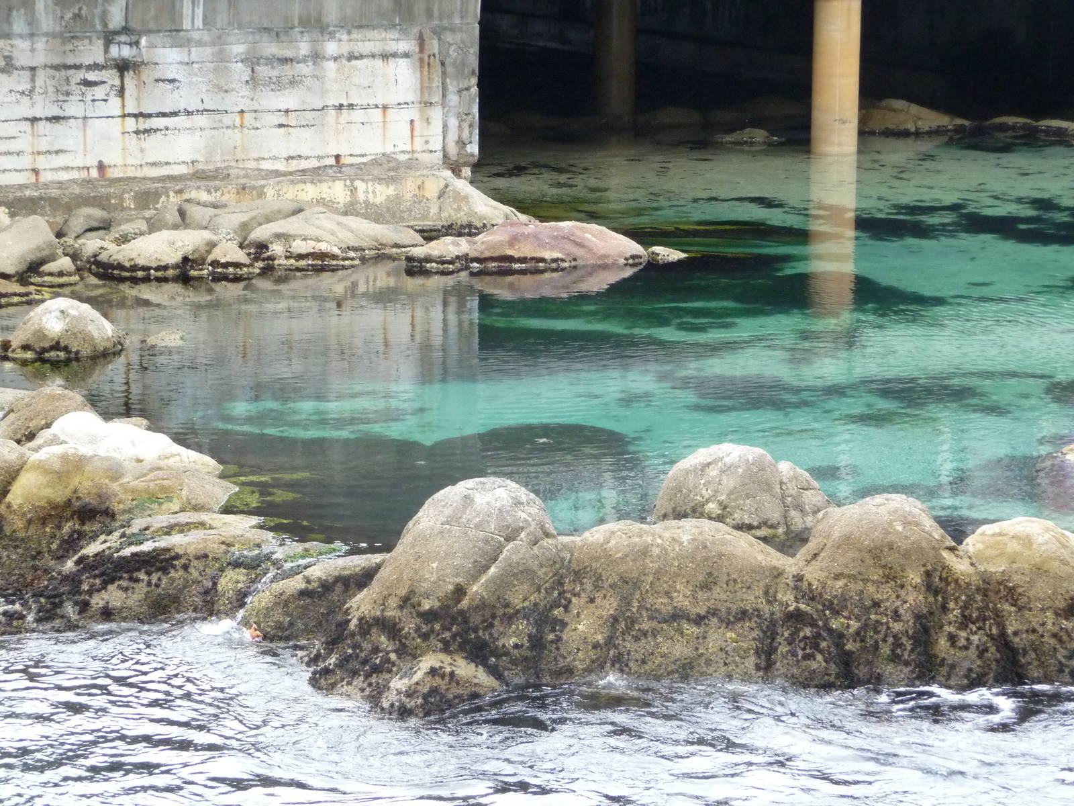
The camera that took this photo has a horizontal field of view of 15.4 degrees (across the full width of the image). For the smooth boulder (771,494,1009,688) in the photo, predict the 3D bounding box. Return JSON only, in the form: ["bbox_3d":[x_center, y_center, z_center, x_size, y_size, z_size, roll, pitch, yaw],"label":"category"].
[{"bbox_3d":[2.577,1.294,28.928,1.730,1.240,1.550,0,9,0],"label":"smooth boulder"}]

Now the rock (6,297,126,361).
[{"bbox_3d":[-4.634,-0.751,39.012,1.160,0.530,1.050,0,9,0],"label":"rock"}]

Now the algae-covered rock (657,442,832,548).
[{"bbox_3d":[1.581,0.649,30.399,1.370,0.710,1.100,0,9,0],"label":"algae-covered rock"}]

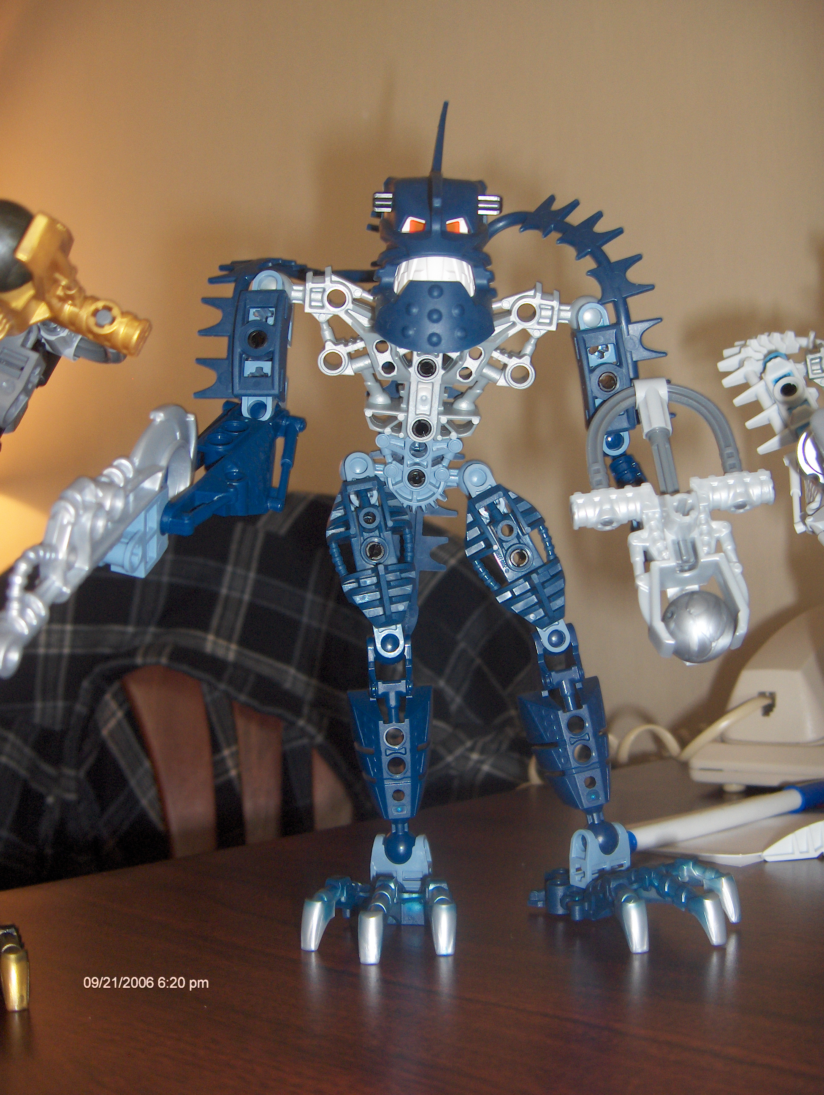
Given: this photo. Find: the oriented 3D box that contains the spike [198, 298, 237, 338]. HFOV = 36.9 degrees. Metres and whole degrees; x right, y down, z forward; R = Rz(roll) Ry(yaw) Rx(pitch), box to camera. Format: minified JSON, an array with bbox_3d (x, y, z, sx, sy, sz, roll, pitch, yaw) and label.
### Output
[{"bbox_3d":[-0.050,-0.059,0.316,0.010,0.010,0.004,0,6,0],"label":"spike"}]

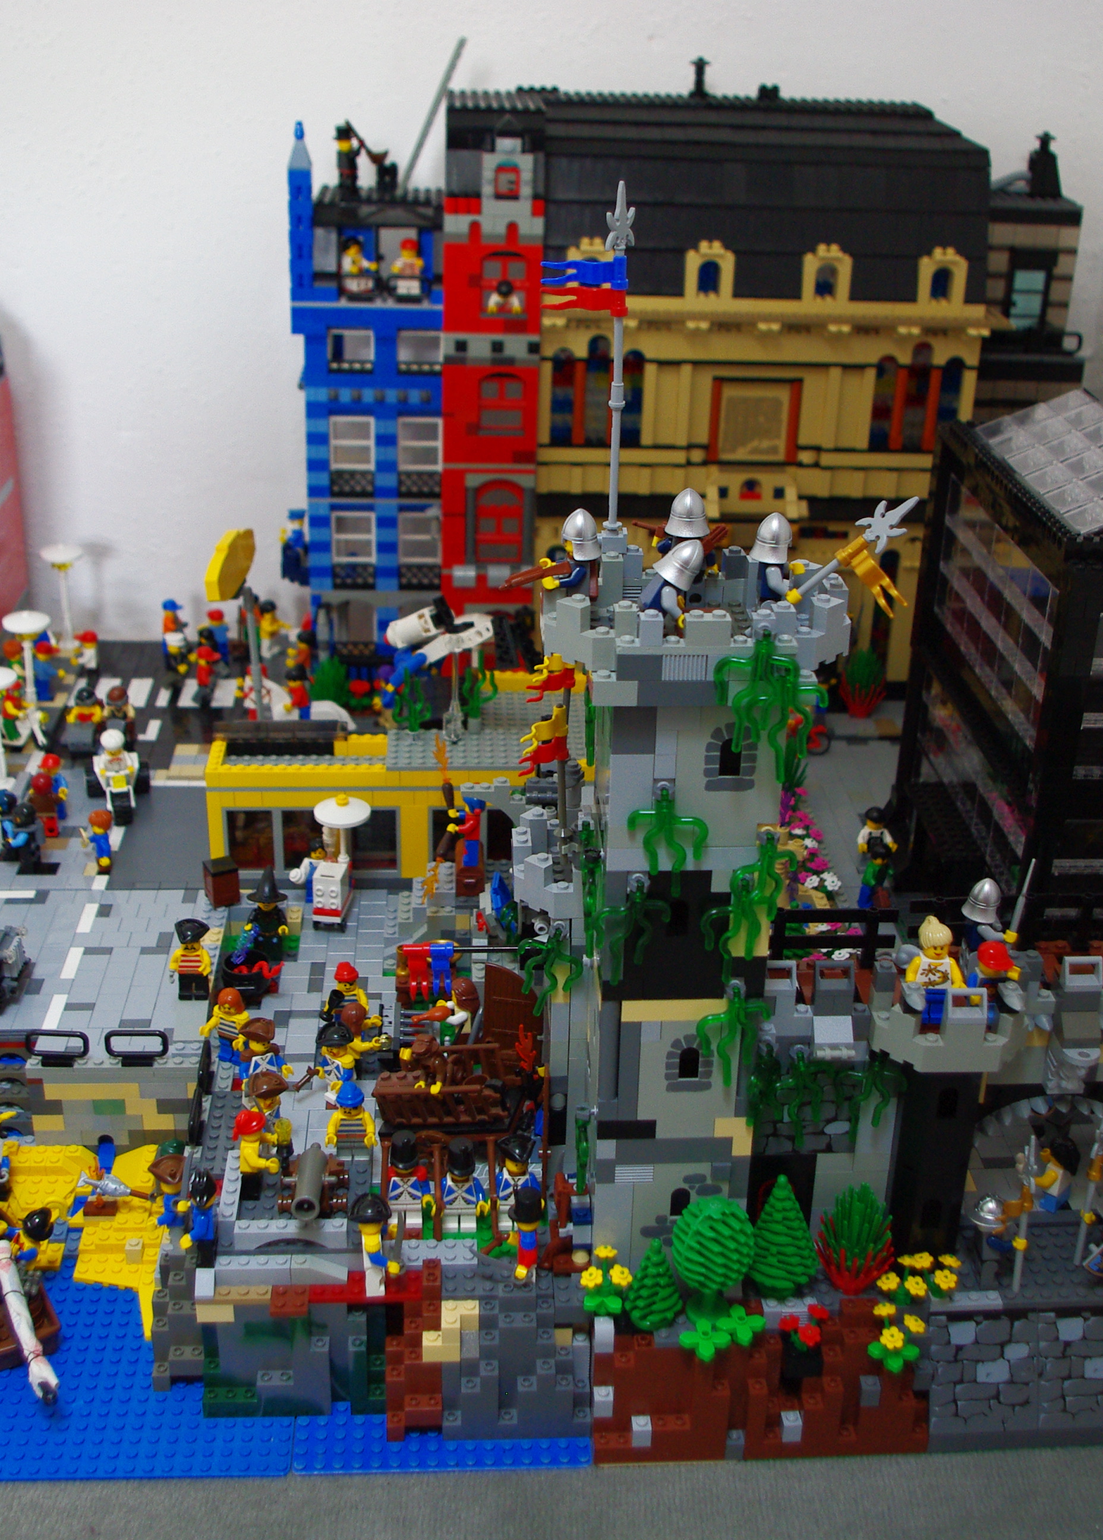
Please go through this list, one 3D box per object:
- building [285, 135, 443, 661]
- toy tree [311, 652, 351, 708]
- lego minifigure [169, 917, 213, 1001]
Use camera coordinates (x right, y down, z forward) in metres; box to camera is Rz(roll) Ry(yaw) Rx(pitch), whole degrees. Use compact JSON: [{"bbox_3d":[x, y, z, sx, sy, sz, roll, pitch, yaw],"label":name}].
[{"bbox_3d":[-0.131,-0.265,1.248,0.107,0.389,0.071,0,26,-4],"label":"building"},{"bbox_3d":[-0.161,-0.064,1.270,0.027,0.040,0.027,0,26,-4],"label":"toy tree"},{"bbox_3d":[-0.193,0.102,0.925,0.024,0.045,0.016,-2,26,-7],"label":"lego minifigure"}]

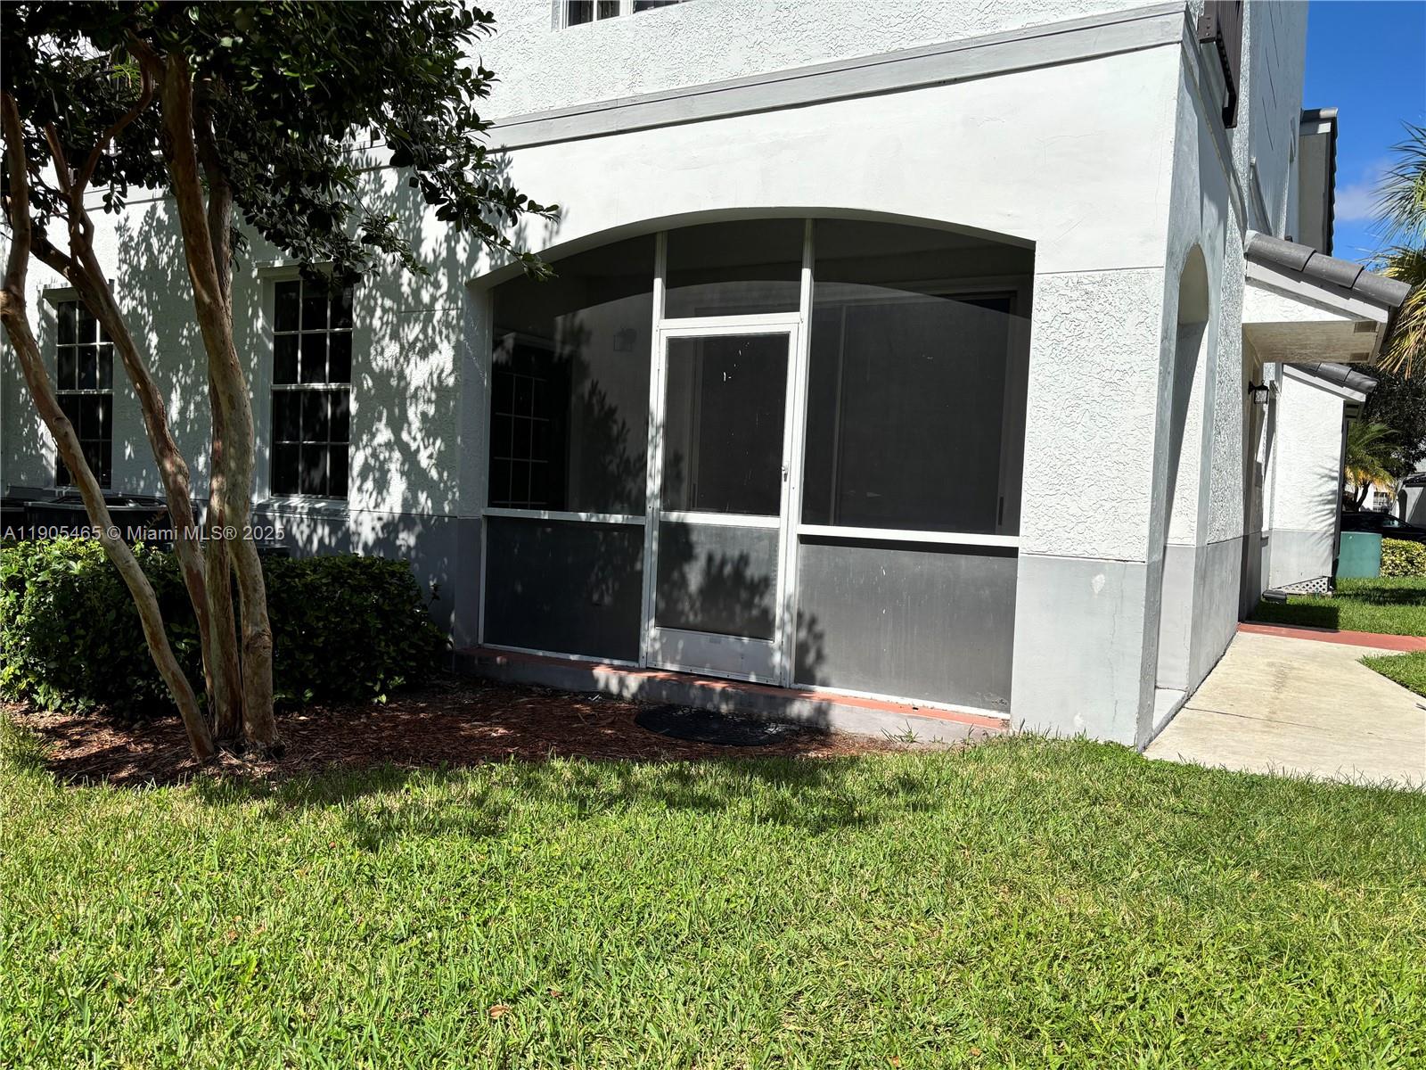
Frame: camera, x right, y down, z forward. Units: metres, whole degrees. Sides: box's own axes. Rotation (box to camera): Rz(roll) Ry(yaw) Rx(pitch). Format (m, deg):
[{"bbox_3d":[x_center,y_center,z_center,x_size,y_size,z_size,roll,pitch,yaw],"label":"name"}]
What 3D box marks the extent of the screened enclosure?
[{"bbox_3d":[0.032,-0.473,6.272,3.550,2.620,0.220,4,3,31],"label":"screened enclosure"}]

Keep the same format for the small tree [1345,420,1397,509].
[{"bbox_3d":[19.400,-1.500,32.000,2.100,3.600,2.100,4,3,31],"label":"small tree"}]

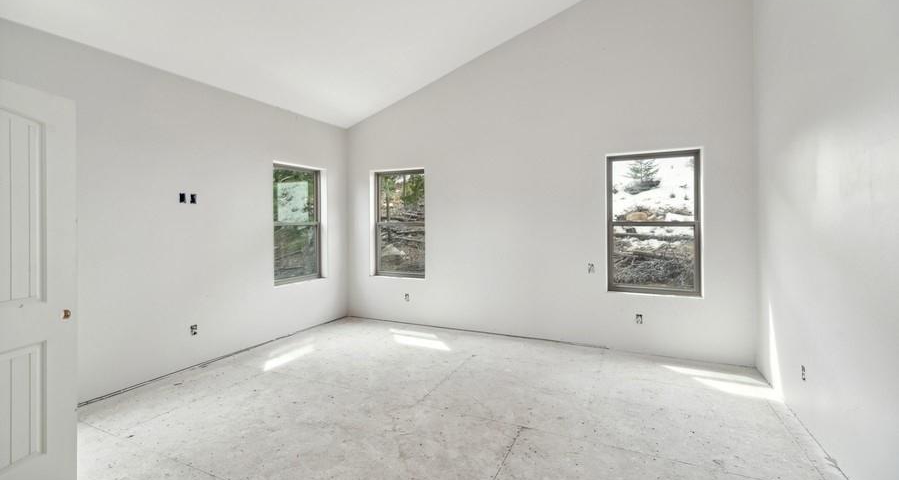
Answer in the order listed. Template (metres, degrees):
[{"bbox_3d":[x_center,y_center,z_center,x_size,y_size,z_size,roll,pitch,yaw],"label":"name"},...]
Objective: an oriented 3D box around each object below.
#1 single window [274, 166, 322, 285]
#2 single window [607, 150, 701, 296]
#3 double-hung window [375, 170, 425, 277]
[{"bbox_3d":[-2.056,-0.202,4.983,0.100,1.513,0.905,0,1,26],"label":"single window"},{"bbox_3d":[2.219,-0.173,4.100,0.904,1.512,0.100,0,1,26],"label":"single window"},{"bbox_3d":[-0.710,-0.238,5.480,0.900,1.500,0.100,1,2,25],"label":"double-hung window"}]

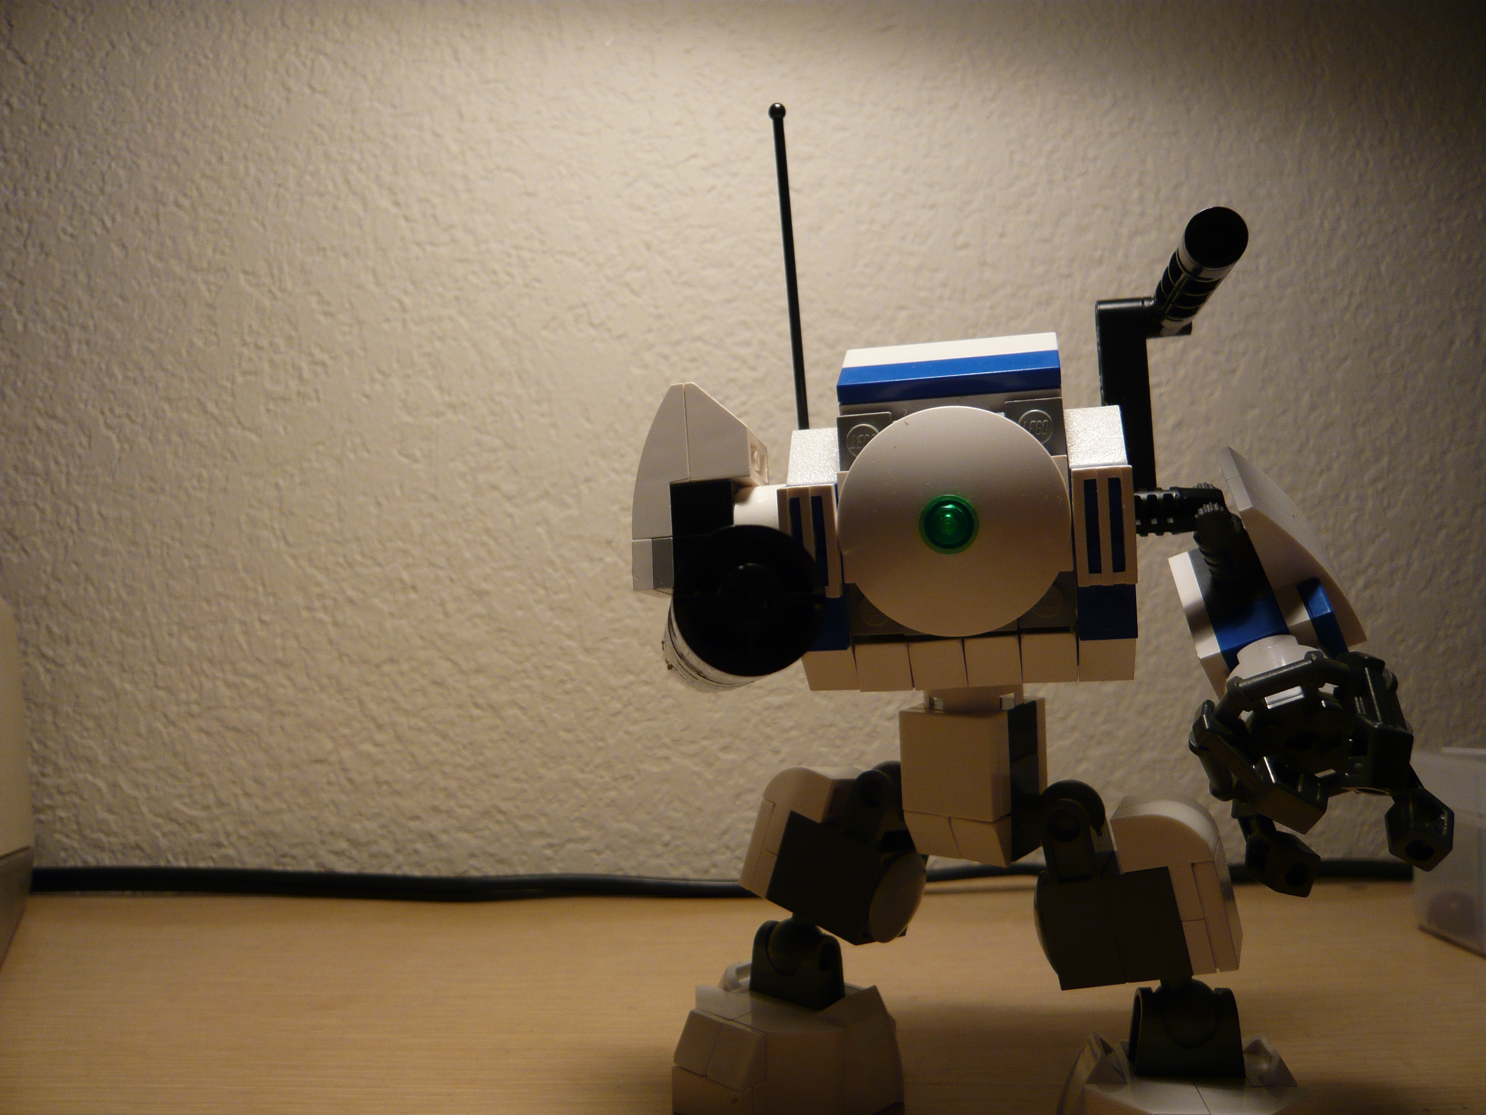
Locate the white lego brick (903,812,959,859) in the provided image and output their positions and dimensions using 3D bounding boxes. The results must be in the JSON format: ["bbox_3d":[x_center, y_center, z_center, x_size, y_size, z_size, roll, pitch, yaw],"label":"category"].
[{"bbox_3d":[0.031,0.045,0.195,0.008,0.008,0.007,-1,4,39],"label":"white lego brick"}]

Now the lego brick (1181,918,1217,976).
[{"bbox_3d":[0.069,0.057,0.181,0.003,0.008,0.013,-14,-5,23],"label":"lego brick"}]

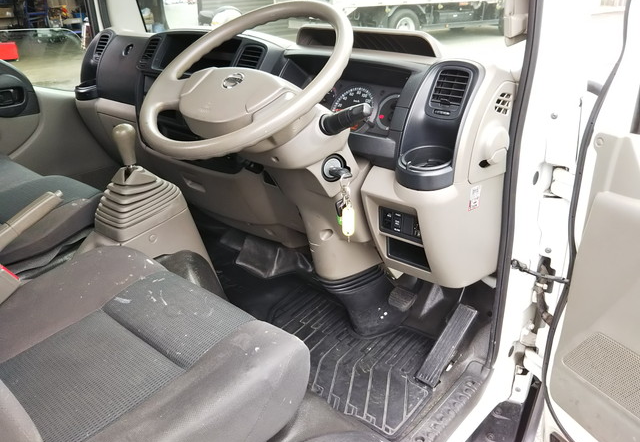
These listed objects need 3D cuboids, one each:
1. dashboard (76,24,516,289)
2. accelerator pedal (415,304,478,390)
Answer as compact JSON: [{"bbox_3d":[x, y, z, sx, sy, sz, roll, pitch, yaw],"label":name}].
[{"bbox_3d":[-0.158,-0.286,1.515,1.475,0.480,0.465,19,29,37],"label":"dashboard"},{"bbox_3d":[0.318,0.311,1.365,0.053,0.032,0.217,21,69,41],"label":"accelerator pedal"}]

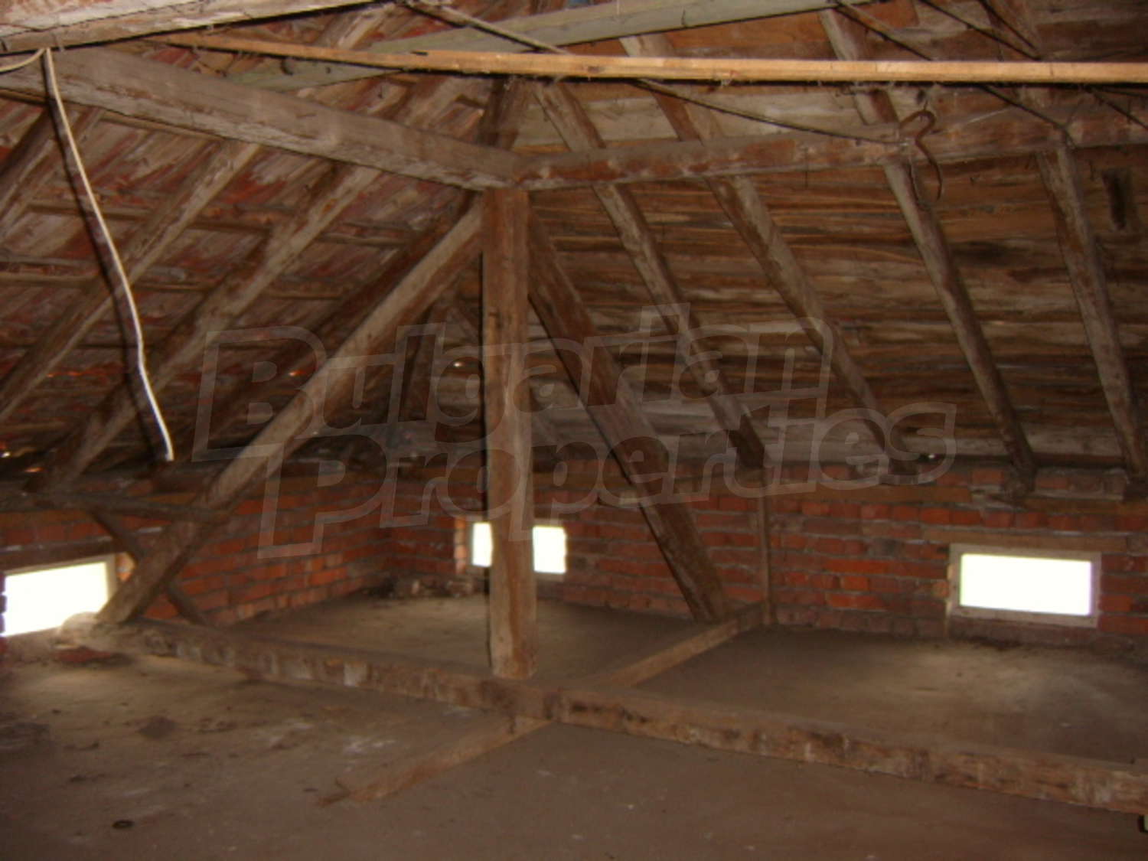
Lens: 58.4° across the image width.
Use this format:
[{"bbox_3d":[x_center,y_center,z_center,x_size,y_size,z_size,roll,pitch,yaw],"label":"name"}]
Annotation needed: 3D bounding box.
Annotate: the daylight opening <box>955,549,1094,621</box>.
[{"bbox_3d":[1.966,0.675,4.484,0.570,0.285,0.070,2,7,19],"label":"daylight opening"}]

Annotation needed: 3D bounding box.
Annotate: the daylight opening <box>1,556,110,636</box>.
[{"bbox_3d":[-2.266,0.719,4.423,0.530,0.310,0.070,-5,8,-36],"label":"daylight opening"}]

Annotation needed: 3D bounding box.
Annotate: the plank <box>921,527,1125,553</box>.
[{"bbox_3d":[1.941,0.476,4.438,0.795,0.057,0.090,2,7,19],"label":"plank"}]

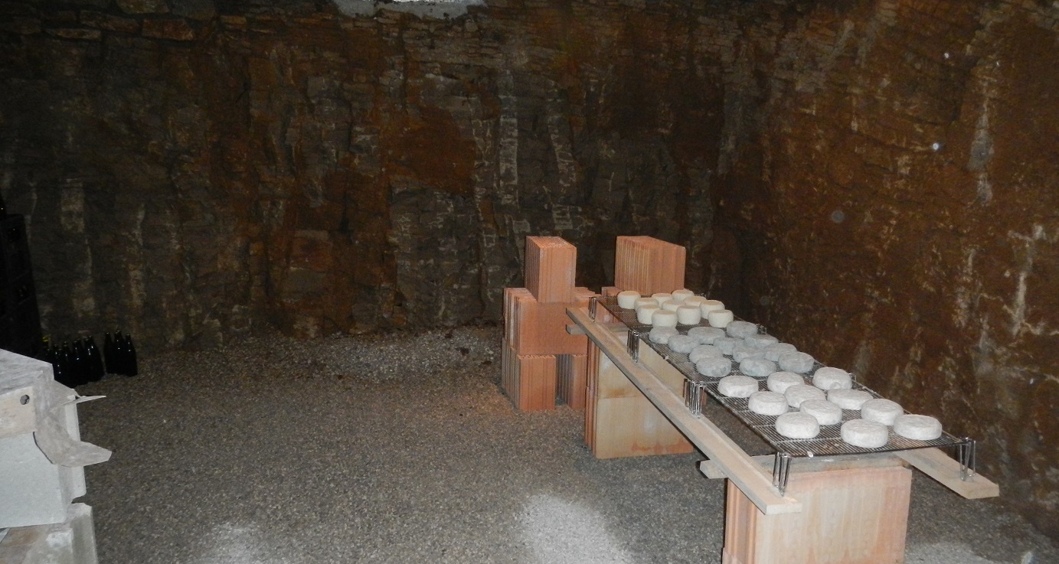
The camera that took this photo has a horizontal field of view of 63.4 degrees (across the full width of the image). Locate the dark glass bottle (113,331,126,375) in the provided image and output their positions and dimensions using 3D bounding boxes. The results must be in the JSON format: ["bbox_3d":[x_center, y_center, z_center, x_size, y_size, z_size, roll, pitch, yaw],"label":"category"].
[{"bbox_3d":[-2.599,0.444,5.426,0.083,0.288,0.083,1,12,0],"label":"dark glass bottle"}]

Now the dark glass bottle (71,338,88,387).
[{"bbox_3d":[-2.747,0.487,5.211,0.083,0.288,0.083,1,12,0],"label":"dark glass bottle"}]

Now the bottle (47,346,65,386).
[{"bbox_3d":[-2.775,0.522,5.040,0.083,0.288,0.083,1,12,0],"label":"bottle"}]

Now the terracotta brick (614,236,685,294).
[{"bbox_3d":[0.676,-0.077,4.899,0.205,0.302,0.465,-3,12,-18],"label":"terracotta brick"}]

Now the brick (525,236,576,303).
[{"bbox_3d":[0.115,-0.078,4.939,0.205,0.302,0.465,-1,11,-10],"label":"brick"}]

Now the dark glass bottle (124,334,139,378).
[{"bbox_3d":[-2.519,0.451,5.395,0.083,0.288,0.083,1,12,0],"label":"dark glass bottle"}]

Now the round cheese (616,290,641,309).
[{"bbox_3d":[0.455,0.079,3.912,0.109,0.064,0.109,1,11,0],"label":"round cheese"}]

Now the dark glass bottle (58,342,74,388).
[{"bbox_3d":[-2.801,0.495,5.170,0.083,0.288,0.083,1,12,0],"label":"dark glass bottle"}]

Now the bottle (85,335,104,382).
[{"bbox_3d":[-2.692,0.467,5.293,0.085,0.280,0.085,1,11,0],"label":"bottle"}]

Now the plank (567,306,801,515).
[{"bbox_3d":[0.446,0.368,3.296,0.095,0.025,2.246,-1,11,-11],"label":"plank"}]

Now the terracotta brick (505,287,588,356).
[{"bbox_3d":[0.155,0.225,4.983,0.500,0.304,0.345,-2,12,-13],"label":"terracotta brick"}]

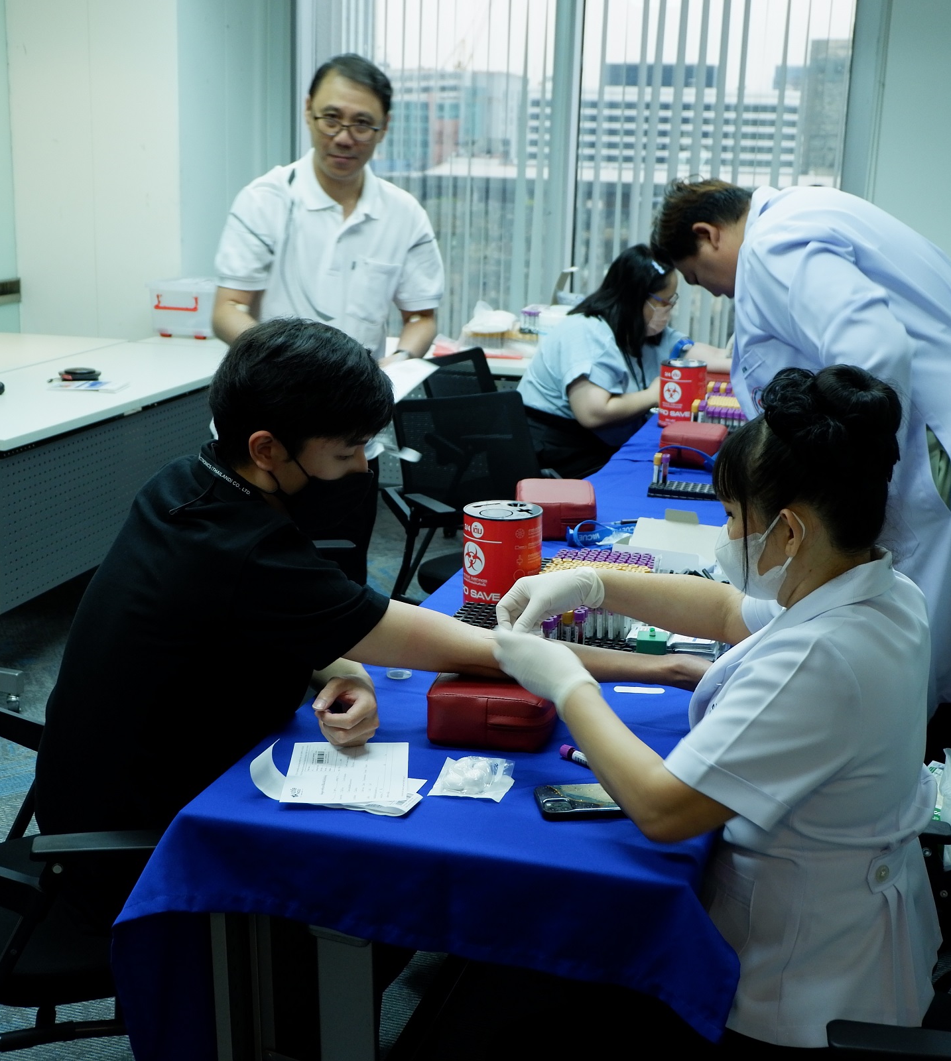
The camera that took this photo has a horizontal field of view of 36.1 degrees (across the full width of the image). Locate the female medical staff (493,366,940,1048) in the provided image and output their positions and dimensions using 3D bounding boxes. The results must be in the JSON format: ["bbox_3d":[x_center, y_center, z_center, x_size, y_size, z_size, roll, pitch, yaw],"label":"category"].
[{"bbox_3d":[0.280,0.418,1.790,0.580,1.210,0.480,7,15,21],"label":"female medical staff"}]

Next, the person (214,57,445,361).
[{"bbox_3d":[-0.333,-0.200,3.286,0.510,1.660,0.380,-1,14,-12],"label":"person"}]

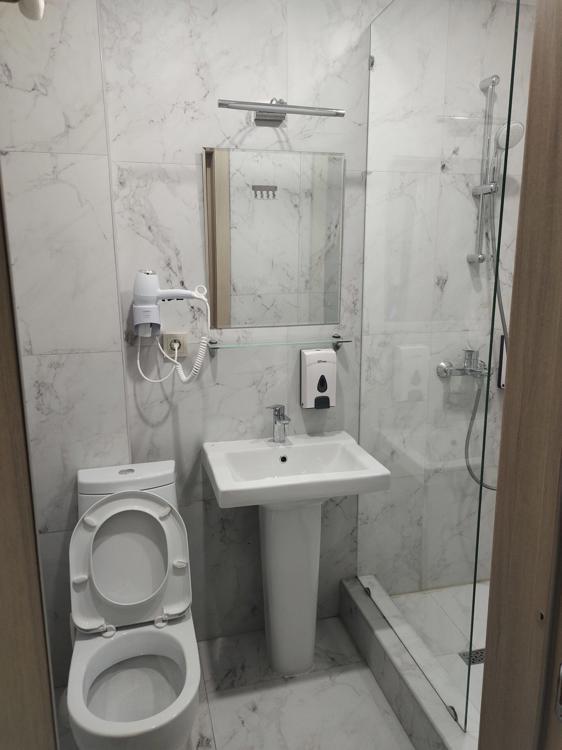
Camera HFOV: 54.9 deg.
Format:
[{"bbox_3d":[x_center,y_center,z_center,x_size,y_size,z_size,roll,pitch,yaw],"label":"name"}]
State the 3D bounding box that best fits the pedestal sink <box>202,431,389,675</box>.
[{"bbox_3d":[0.038,0.687,1.960,0.554,0.825,0.430,-3,12,-14],"label":"pedestal sink"}]

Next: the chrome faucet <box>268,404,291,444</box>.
[{"bbox_3d":[-0.004,0.190,1.962,0.066,0.149,0.125,-3,12,-14],"label":"chrome faucet"}]

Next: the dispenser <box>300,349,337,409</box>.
[{"bbox_3d":[0.141,0.018,2.019,0.115,0.218,0.105,-3,12,-14],"label":"dispenser"}]

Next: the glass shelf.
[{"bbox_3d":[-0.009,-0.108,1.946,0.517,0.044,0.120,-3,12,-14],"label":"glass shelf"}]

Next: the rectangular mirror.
[{"bbox_3d":[-0.014,-0.473,1.918,0.495,0.603,0.022,-3,12,-14],"label":"rectangular mirror"}]

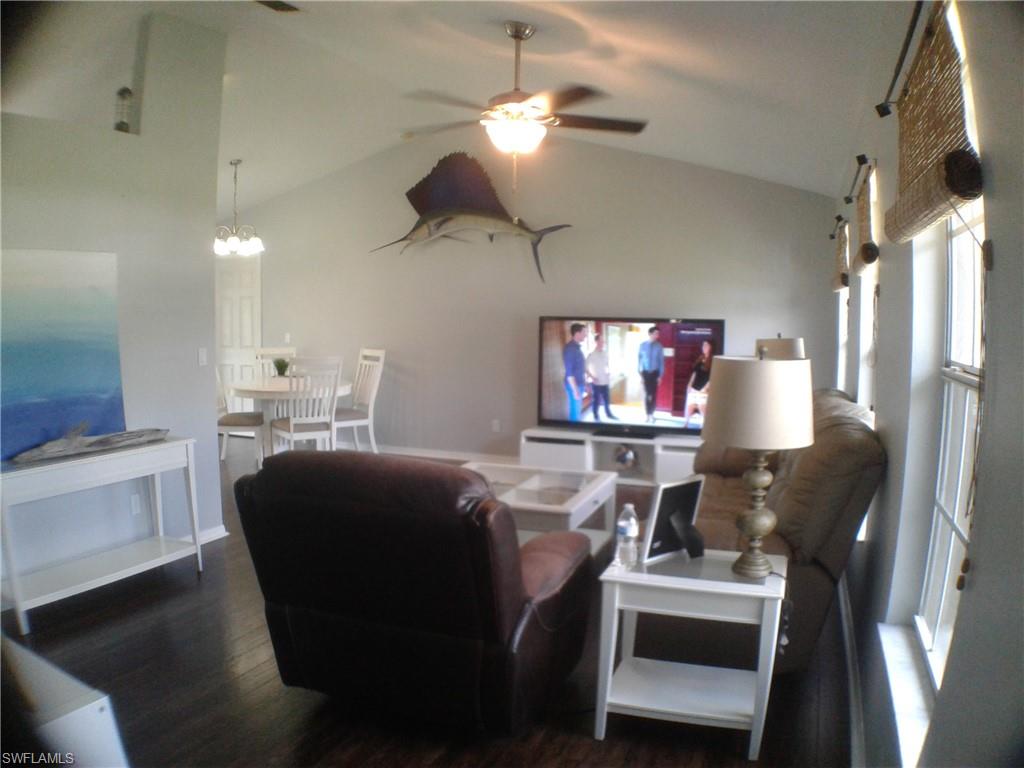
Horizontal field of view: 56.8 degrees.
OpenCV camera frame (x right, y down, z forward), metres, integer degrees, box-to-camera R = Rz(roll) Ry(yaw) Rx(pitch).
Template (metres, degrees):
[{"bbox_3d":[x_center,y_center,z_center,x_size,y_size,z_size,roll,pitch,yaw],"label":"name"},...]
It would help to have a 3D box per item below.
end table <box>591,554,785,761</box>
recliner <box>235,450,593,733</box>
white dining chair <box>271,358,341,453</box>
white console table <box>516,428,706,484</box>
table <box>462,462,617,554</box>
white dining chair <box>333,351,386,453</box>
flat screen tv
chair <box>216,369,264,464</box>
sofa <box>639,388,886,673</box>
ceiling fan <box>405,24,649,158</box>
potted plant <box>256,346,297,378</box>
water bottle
[{"bbox_3d":[0.559,0.828,2.930,0.535,0.540,0.360,2,6,18],"label":"end table"},{"bbox_3d":[-0.348,0.662,3.726,1.000,0.970,0.980,3,6,17],"label":"recliner"},{"bbox_3d":[-1.560,0.268,7.150,0.440,0.940,0.500,-3,7,-31],"label":"white dining chair"},{"bbox_3d":[0.865,0.566,7.100,1.570,0.370,0.400,2,6,18],"label":"white console table"},{"bbox_3d":[-0.007,0.745,4.800,0.910,0.500,0.910,2,6,18],"label":"table"},{"bbox_3d":[-1.391,0.163,8.550,0.530,0.980,0.460,-3,7,-39],"label":"white dining chair"},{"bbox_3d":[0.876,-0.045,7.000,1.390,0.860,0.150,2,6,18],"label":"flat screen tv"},{"bbox_3d":[-2.154,0.223,7.400,0.500,0.920,0.440,-1,6,-13],"label":"chair"},{"bbox_3d":[1.182,0.566,4.450,0.920,0.950,1.950,2,6,18],"label":"sofa"},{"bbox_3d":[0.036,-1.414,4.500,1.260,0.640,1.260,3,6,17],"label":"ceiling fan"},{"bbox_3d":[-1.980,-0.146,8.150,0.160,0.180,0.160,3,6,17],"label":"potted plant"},{"bbox_3d":[0.359,0.469,2.930,0.067,0.207,0.067,2,6,18],"label":"water bottle"}]

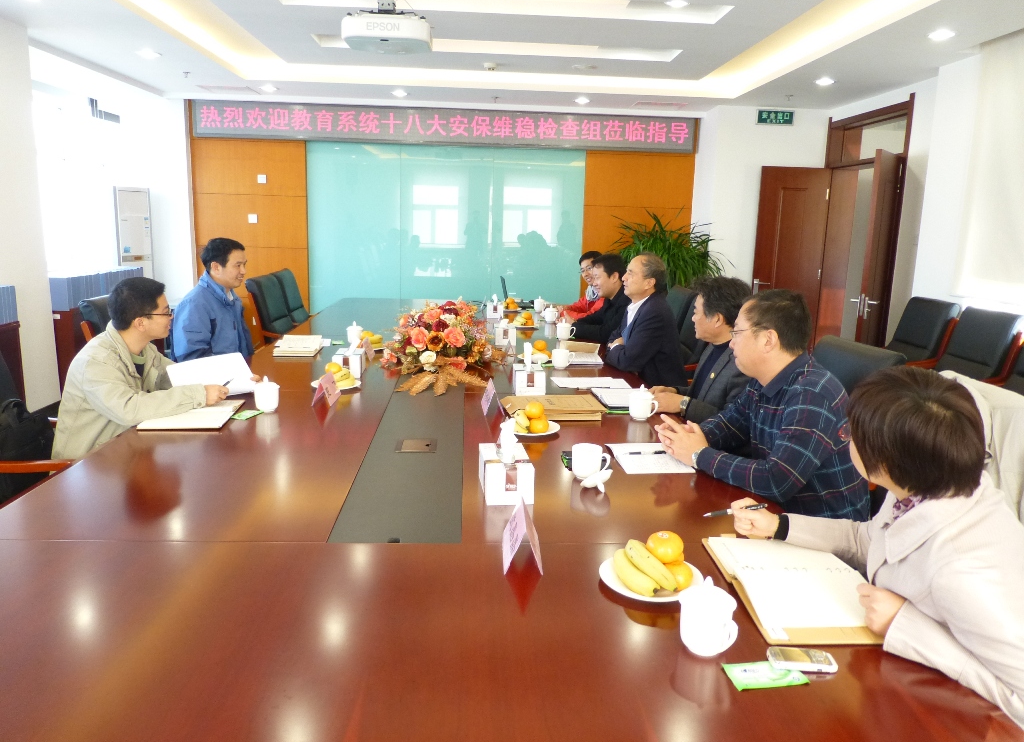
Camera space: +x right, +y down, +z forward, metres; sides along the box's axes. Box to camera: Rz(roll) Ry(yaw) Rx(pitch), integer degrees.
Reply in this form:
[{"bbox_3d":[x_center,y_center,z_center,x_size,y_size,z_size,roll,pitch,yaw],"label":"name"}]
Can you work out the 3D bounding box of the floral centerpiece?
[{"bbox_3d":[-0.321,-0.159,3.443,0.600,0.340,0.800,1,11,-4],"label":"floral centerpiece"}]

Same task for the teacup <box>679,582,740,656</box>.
[{"bbox_3d":[0.348,0.428,1.254,0.093,0.135,0.111,-9,16,-42],"label":"teacup"}]

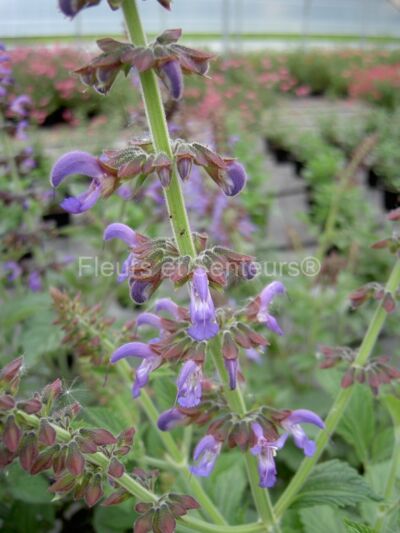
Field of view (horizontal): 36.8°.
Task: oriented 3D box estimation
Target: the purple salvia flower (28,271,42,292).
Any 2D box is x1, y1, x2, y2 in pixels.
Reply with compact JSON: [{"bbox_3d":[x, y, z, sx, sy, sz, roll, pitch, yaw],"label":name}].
[{"bbox_3d":[-0.178,0.016,0.650,0.014,0.020,0.014,-4,22,-9],"label":"purple salvia flower"}]

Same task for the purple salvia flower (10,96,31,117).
[{"bbox_3d":[-0.179,-0.161,0.600,0.019,0.018,0.012,0,22,0],"label":"purple salvia flower"}]

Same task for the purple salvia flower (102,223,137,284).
[{"bbox_3d":[-0.035,-0.006,0.262,0.016,0.024,0.012,-8,23,-20],"label":"purple salvia flower"}]

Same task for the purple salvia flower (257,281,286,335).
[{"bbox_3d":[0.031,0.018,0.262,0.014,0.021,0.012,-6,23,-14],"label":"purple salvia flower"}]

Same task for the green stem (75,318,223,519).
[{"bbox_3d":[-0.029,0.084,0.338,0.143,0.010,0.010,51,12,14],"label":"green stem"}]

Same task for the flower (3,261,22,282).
[{"bbox_3d":[-0.203,0.005,0.650,0.019,0.019,0.012,4,22,9],"label":"flower"}]

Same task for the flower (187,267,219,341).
[{"bbox_3d":[0.001,0.015,0.250,0.013,0.027,0.018,0,21,0],"label":"flower"}]

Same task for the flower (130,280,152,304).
[{"bbox_3d":[-0.024,0.011,0.247,0.009,0.010,0.010,15,26,32],"label":"flower"}]

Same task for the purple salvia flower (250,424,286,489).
[{"bbox_3d":[0.030,0.082,0.262,0.015,0.025,0.015,-6,23,-14],"label":"purple salvia flower"}]

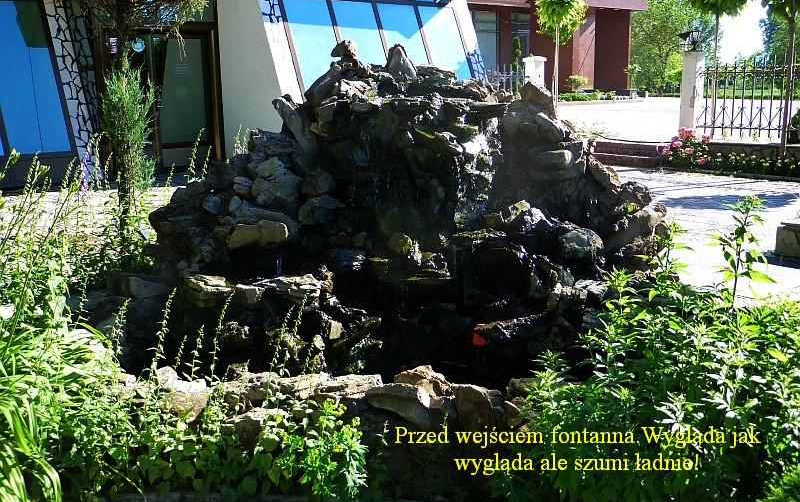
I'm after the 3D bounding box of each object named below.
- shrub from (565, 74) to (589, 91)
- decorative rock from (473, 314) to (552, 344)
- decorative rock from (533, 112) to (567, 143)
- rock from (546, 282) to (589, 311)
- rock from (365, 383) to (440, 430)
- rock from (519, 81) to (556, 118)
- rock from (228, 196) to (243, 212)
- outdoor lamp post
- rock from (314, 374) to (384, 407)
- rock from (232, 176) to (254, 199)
[{"bbox_3d":[6.438,-6.111,28.500,0.800,0.660,0.780,-1,12,0],"label":"shrub"},{"bbox_3d":[0.587,0.404,4.100,0.413,0.115,0.220,1,13,8],"label":"decorative rock"},{"bbox_3d":[0.923,-0.762,4.850,0.200,0.180,0.180,-1,12,0],"label":"decorative rock"},{"bbox_3d":[0.991,0.269,4.650,0.244,0.162,0.220,1,12,12],"label":"rock"},{"bbox_3d":[0.010,0.604,3.050,0.285,0.155,0.210,-1,12,0],"label":"rock"},{"bbox_3d":[0.962,-1.060,5.500,0.261,0.230,0.200,1,12,10],"label":"rock"},{"bbox_3d":[-1.015,-0.293,4.850,0.086,0.091,0.085,-3,13,-12],"label":"rock"},{"bbox_3d":[4.547,-3.295,12.300,0.370,0.340,0.360,-1,12,0],"label":"outdoor lamp post"},{"bbox_3d":[-0.222,0.612,3.450,0.304,0.104,0.200,-1,13,-4],"label":"rock"},{"bbox_3d":[-1.036,-0.420,5.200,0.143,0.145,0.140,-4,12,-11],"label":"rock"}]

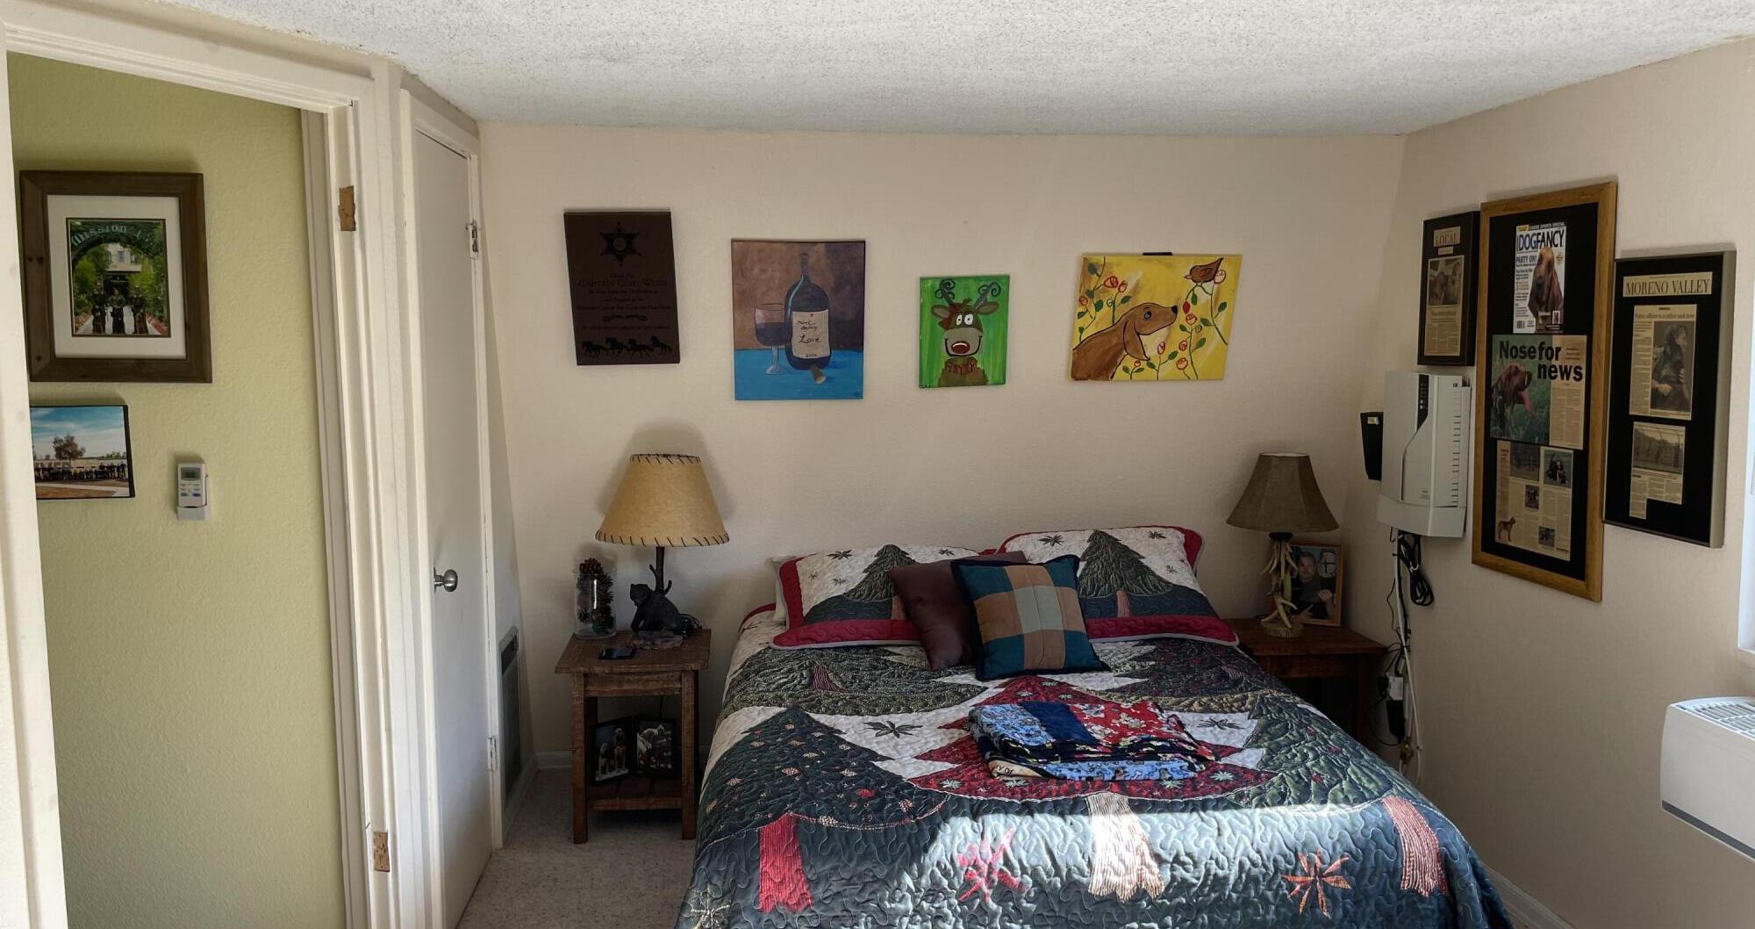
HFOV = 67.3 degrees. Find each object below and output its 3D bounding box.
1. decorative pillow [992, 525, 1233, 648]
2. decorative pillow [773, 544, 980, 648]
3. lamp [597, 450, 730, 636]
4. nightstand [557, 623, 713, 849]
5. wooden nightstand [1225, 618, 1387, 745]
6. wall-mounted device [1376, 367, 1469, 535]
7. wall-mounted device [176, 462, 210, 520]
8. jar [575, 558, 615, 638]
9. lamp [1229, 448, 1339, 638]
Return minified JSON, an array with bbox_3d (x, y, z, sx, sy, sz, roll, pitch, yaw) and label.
[{"bbox_3d":[0.733,0.386,4.218,0.730,0.450,0.180,0,-38,-2],"label":"decorative pillow"},{"bbox_3d":[0.046,0.410,4.200,0.760,0.170,0.420,0,52,-5],"label":"decorative pillow"},{"bbox_3d":[-0.669,0.270,4.101,0.410,0.585,0.410,0,7,-5],"label":"lamp"},{"bbox_3d":[-0.736,0.837,4.089,0.440,0.540,0.445,0,7,-5],"label":"nightstand"},{"bbox_3d":[1.339,0.816,4.321,0.440,0.540,0.440,0,7,-5],"label":"wooden nightstand"},{"bbox_3d":[1.588,-0.038,3.843,0.107,0.460,0.305,0,7,-5],"label":"wall-mounted device"},{"bbox_3d":[-1.466,0.054,2.816,0.060,0.137,0.030,0,7,-5],"label":"wall-mounted device"},{"bbox_3d":[-0.910,0.427,4.248,0.133,0.236,0.133,0,7,-5],"label":"jar"},{"bbox_3d":[1.312,0.262,4.267,0.360,0.572,0.360,0,7,-5],"label":"lamp"}]

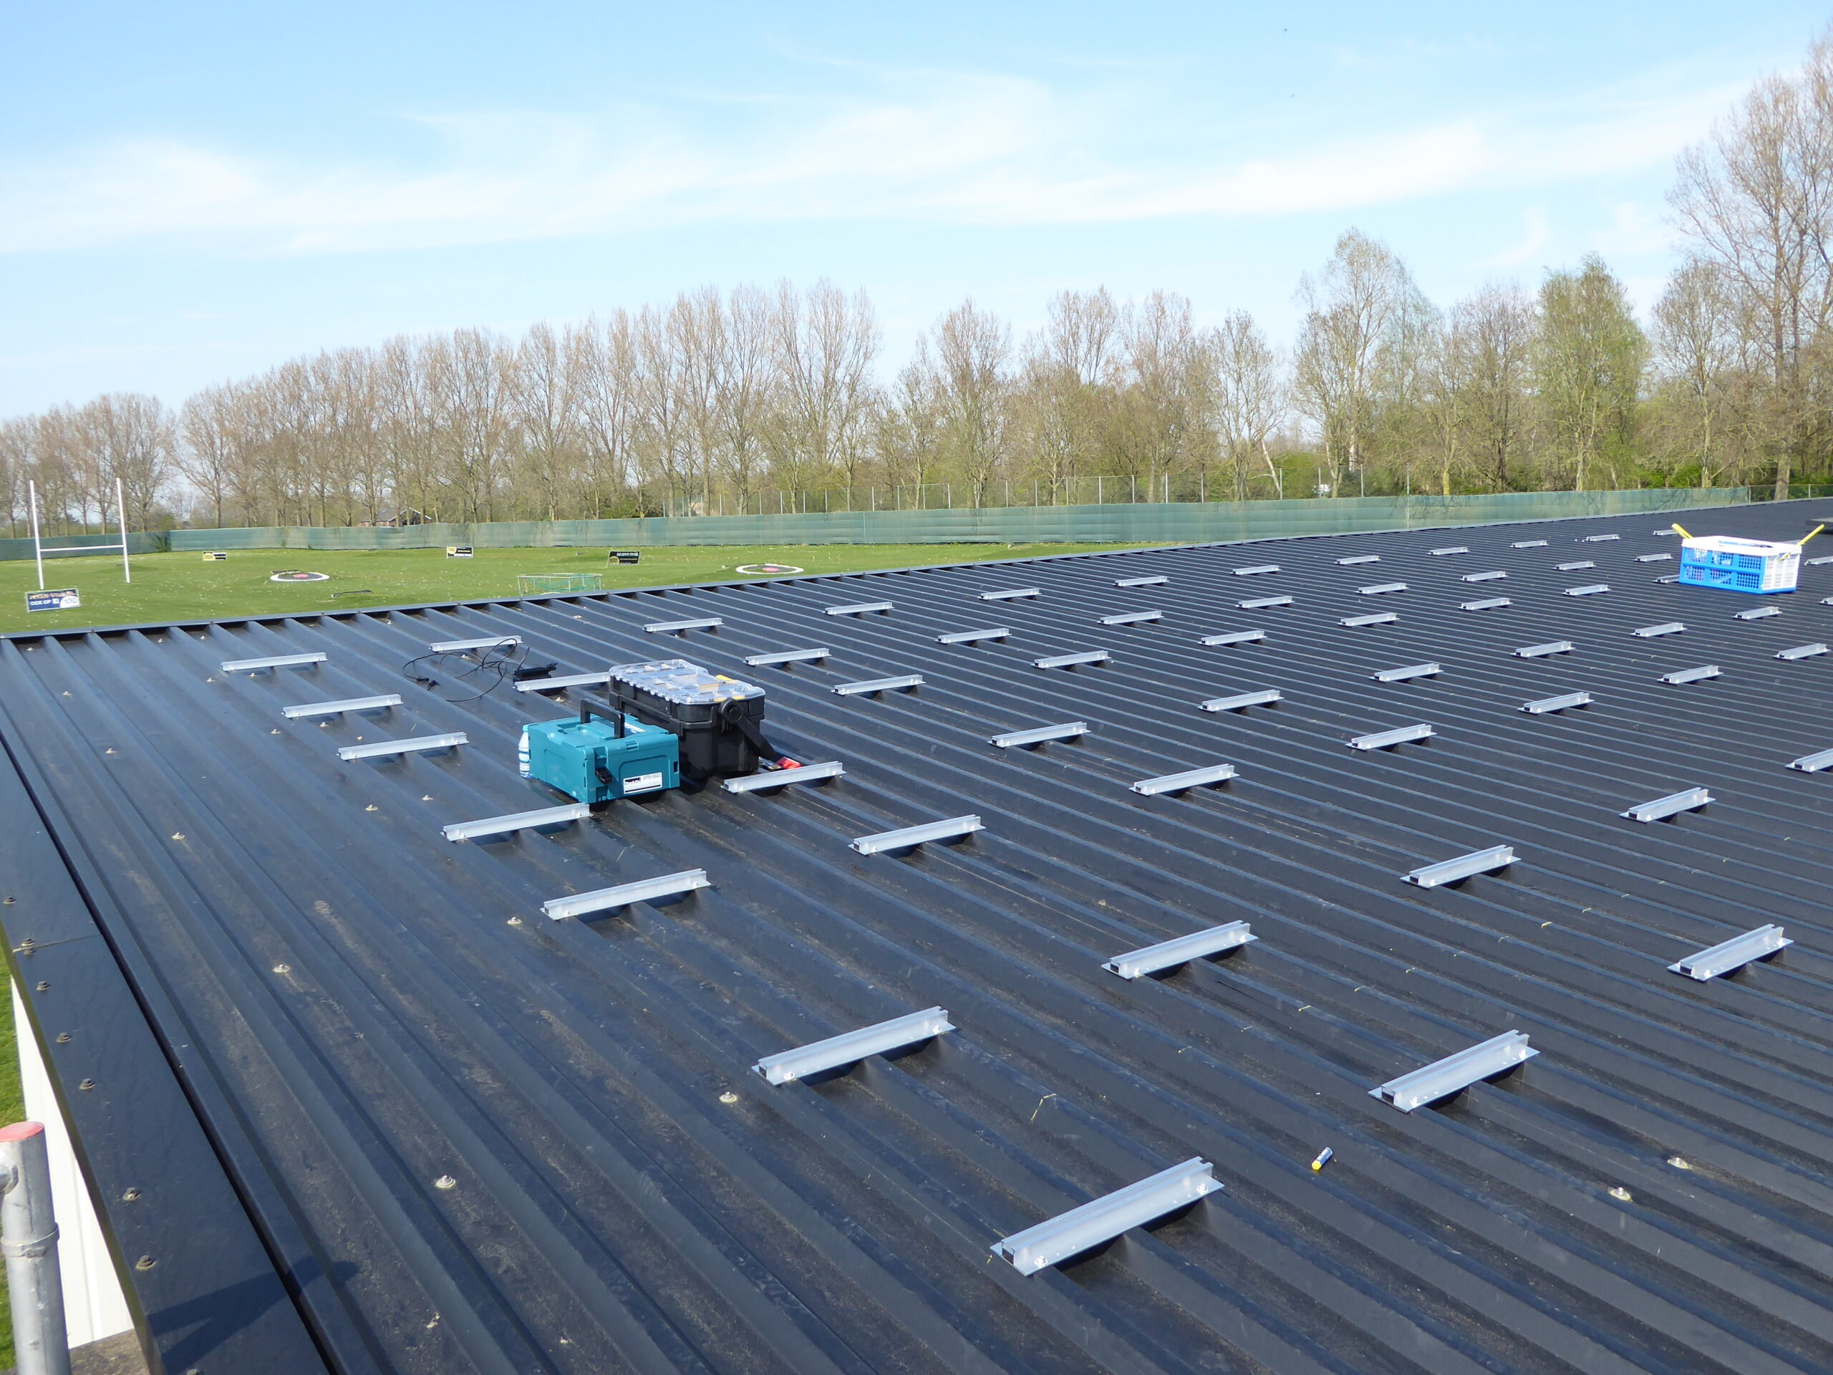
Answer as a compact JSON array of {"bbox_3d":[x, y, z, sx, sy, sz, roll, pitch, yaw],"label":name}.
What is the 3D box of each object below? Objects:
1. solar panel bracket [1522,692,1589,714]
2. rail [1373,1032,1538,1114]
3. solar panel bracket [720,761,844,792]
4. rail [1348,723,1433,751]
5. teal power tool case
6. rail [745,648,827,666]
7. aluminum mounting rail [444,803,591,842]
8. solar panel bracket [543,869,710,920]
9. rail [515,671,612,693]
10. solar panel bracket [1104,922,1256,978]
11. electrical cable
[{"bbox_3d":[2.440,0.056,5.844,0.402,0.026,0.079,-8,15,-36],"label":"solar panel bracket"},{"bbox_3d":[0.971,0.679,2.754,0.402,0.026,0.079,-8,15,-36],"label":"rail"},{"bbox_3d":[-0.396,0.268,4.639,0.402,0.026,0.079,-8,15,-36],"label":"solar panel bracket"},{"bbox_3d":[1.620,0.162,5.235,0.397,0.025,0.076,-8,15,-36],"label":"rail"},{"bbox_3d":[-0.934,0.167,4.572,0.300,0.237,0.380,-9,15,-38],"label":"teal power tool case"},{"bbox_3d":[-0.545,-0.133,6.553,0.402,0.026,0.079,-8,15,-36],"label":"rail"},{"bbox_3d":[-1.075,0.359,4.153,0.402,0.026,0.079,-8,15,-36],"label":"aluminum mounting rail"},{"bbox_3d":[-0.675,0.480,3.599,0.402,0.026,0.079,-8,15,-36],"label":"solar panel bracket"},{"bbox_3d":[-1.368,-0.023,5.994,0.400,0.032,0.080,-8,15,-37],"label":"rail"},{"bbox_3d":[0.572,0.558,3.301,0.400,0.032,0.080,-8,15,-37],"label":"solar panel bracket"},{"bbox_3d":[-1.824,-0.078,6.068,0.460,0.100,0.860,1,12,3],"label":"electrical cable"}]

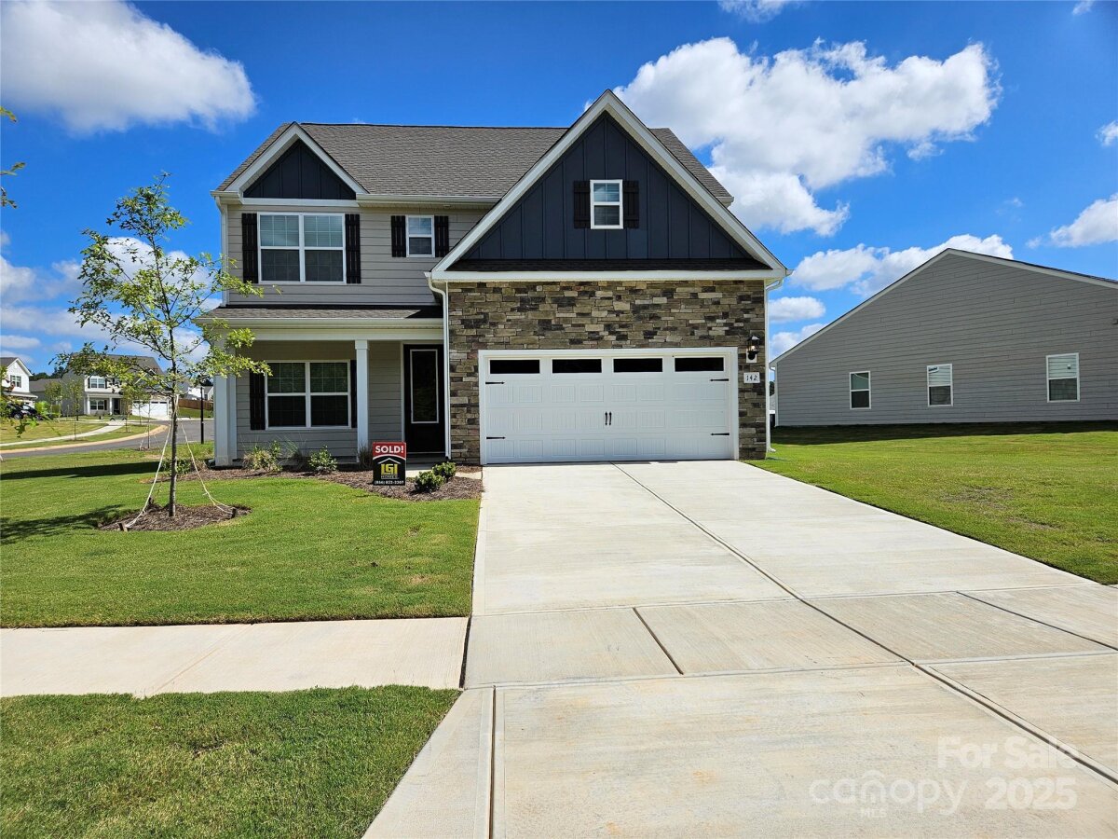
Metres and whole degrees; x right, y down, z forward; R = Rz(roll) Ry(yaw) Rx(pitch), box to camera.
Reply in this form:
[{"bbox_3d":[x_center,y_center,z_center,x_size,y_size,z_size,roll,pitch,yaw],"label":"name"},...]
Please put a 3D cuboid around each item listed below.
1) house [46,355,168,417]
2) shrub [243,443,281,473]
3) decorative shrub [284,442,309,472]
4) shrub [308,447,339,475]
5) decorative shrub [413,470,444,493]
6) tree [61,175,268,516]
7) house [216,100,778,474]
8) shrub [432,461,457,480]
[{"bbox_3d":[-67.217,-5.127,112.000,13.000,9.300,11.600,1,2,43],"label":"house"},{"bbox_3d":[-5.564,0.688,13.929,0.710,0.520,0.620,-1,2,-5],"label":"shrub"},{"bbox_3d":[-4.929,0.684,13.962,0.476,0.511,0.476,-1,2,-5],"label":"decorative shrub"},{"bbox_3d":[-4.292,0.719,13.498,0.528,0.474,0.528,-1,2,-5],"label":"shrub"},{"bbox_3d":[-1.927,0.903,11.014,0.437,0.330,0.437,-1,2,-5],"label":"decorative shrub"},{"bbox_3d":[-4.793,-0.895,9.055,2.433,4.114,2.300,-1,2,-5],"label":"tree"},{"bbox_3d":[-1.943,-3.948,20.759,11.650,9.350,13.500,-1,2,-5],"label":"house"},{"bbox_3d":[-1.923,0.840,12.518,0.404,0.334,0.404,-1,2,-5],"label":"shrub"}]

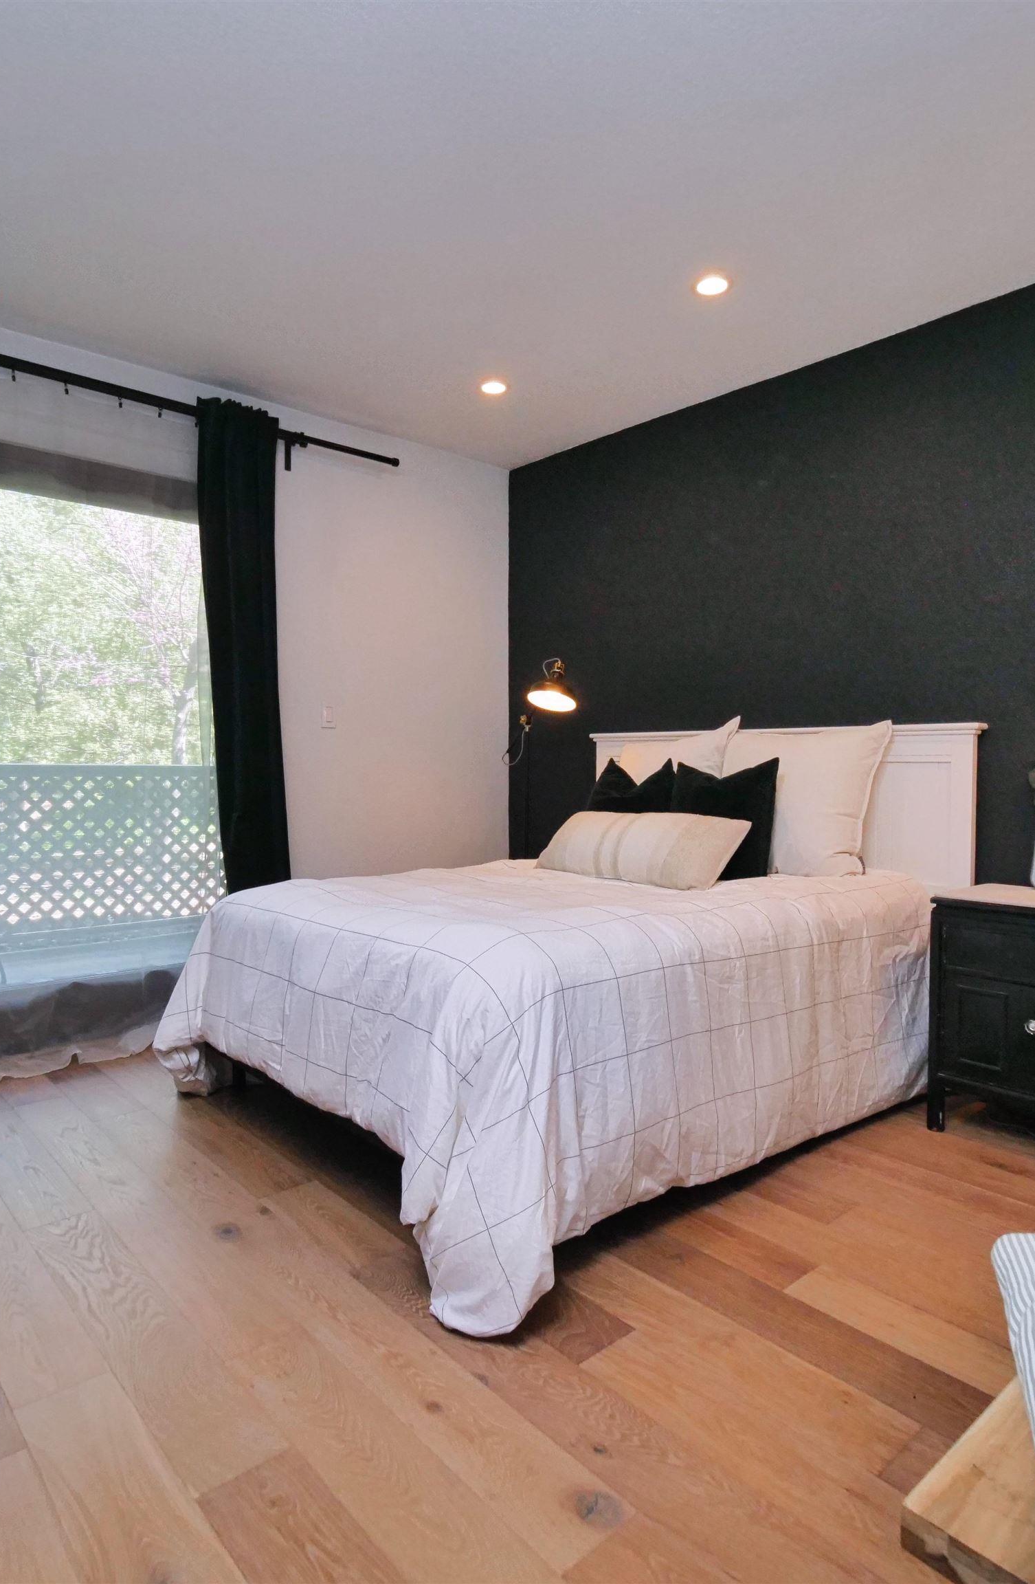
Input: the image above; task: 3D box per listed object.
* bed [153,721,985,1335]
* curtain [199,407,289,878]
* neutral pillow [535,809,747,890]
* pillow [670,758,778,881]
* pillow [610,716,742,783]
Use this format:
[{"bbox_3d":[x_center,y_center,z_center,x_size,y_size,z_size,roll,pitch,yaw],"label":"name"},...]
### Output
[{"bbox_3d":[0.175,0.365,2.722,2.034,1.179,1.673,-1,2,-42],"label":"bed"},{"bbox_3d":[-1.059,-0.292,3.344,0.385,2.409,0.147,-1,2,-42],"label":"curtain"},{"bbox_3d":[0.435,0.185,2.988,0.773,0.303,0.131,2,-41,48],"label":"neutral pillow"},{"bbox_3d":[0.718,0.093,3.049,0.148,0.430,0.430,18,-11,-41],"label":"pillow"},{"bbox_3d":[0.610,0.012,3.368,0.178,0.562,0.587,25,-16,-40],"label":"pillow"}]

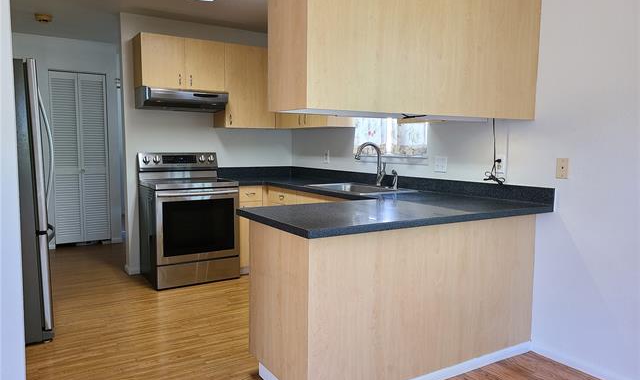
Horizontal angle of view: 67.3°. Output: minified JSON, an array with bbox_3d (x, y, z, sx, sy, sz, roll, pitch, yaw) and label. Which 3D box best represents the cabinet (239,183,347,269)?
[{"bbox_3d":[-0.075,0.406,4.330,0.890,0.850,2.408,-3,6,-32],"label":"cabinet"}]

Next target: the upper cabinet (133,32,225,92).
[{"bbox_3d":[-1.341,-1.187,4.612,0.777,0.467,0.341,-3,6,-32],"label":"upper cabinet"}]

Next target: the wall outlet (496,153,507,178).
[{"bbox_3d":[1.170,-0.164,3.096,0.014,0.118,0.074,-3,6,-32],"label":"wall outlet"}]

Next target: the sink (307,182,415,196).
[{"bbox_3d":[0.313,0.076,3.867,0.535,0.187,0.830,-3,6,-32],"label":"sink"}]

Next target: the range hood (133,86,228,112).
[{"bbox_3d":[-1.313,-0.853,4.592,0.766,0.185,0.460,-3,6,-32],"label":"range hood"}]

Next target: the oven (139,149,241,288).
[{"bbox_3d":[-1.241,0.245,4.572,0.762,1.173,0.710,-3,6,-32],"label":"oven"}]

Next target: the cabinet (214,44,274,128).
[{"bbox_3d":[-0.777,-1.043,4.975,0.549,0.812,0.341,-3,6,-32],"label":"cabinet"}]

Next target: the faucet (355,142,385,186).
[{"bbox_3d":[0.419,-0.203,3.911,0.285,0.370,0.120,-3,6,-32],"label":"faucet"}]

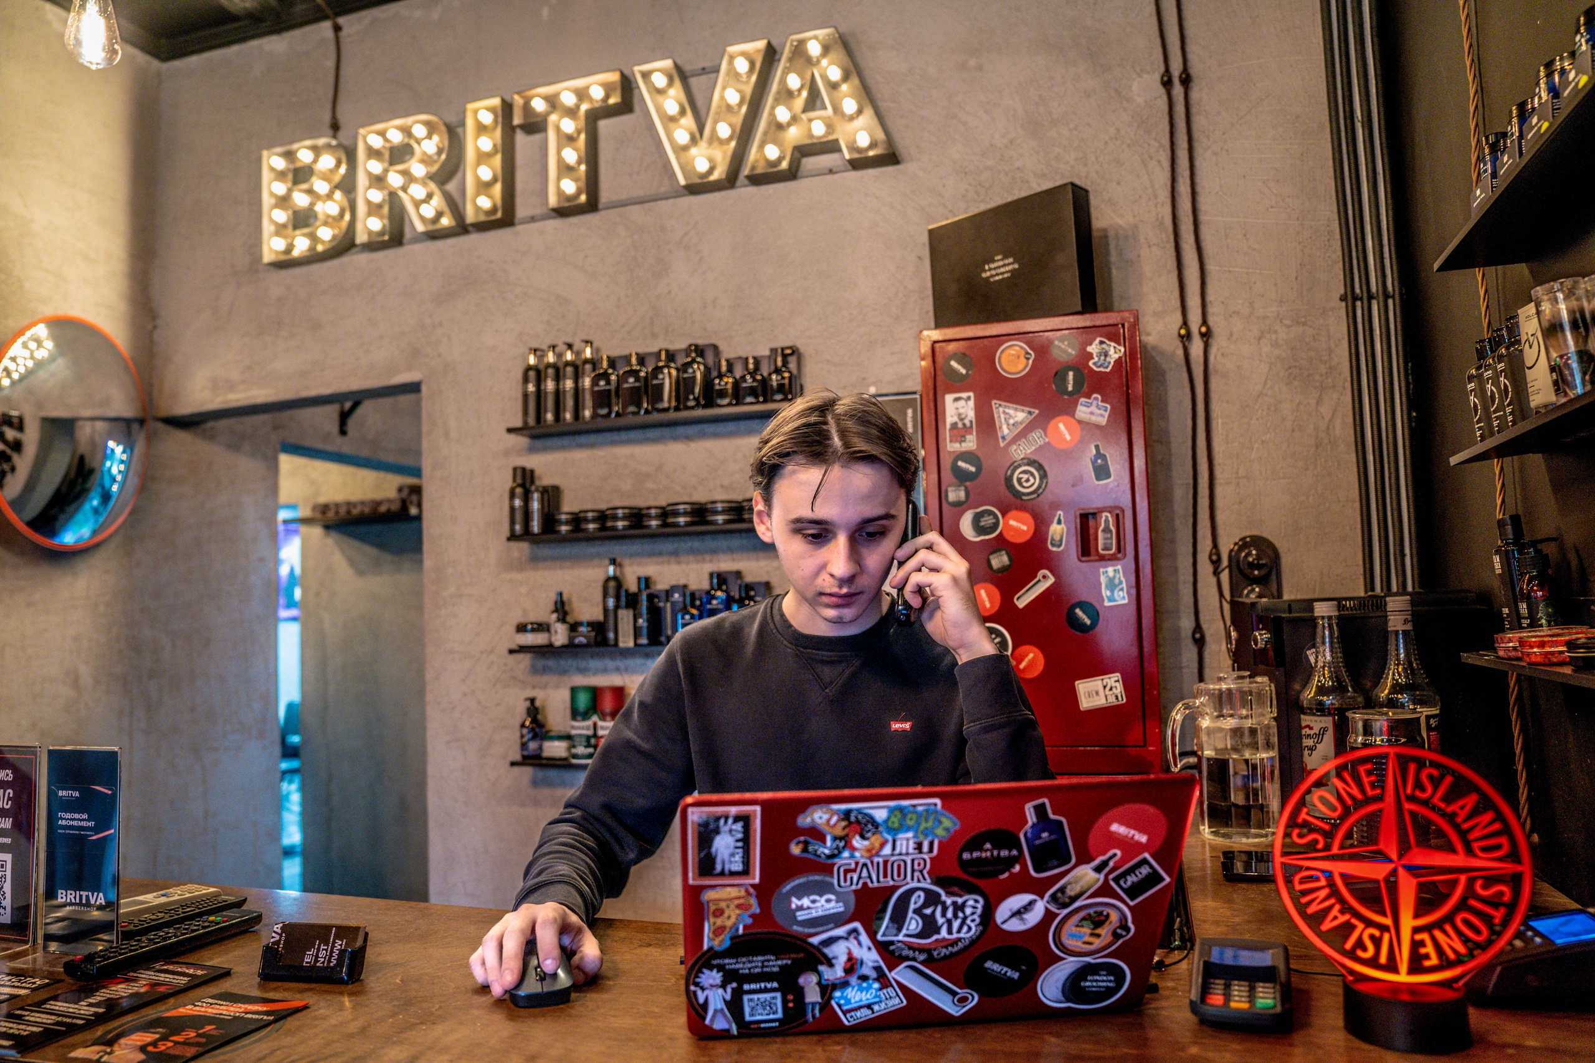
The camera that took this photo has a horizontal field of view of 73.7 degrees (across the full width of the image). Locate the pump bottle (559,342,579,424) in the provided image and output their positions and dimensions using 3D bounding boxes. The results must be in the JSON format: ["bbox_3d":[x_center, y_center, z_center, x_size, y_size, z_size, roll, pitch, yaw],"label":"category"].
[{"bbox_3d":[-0.537,-0.346,2.503,0.043,0.191,0.047,-3,-4,12],"label":"pump bottle"}]

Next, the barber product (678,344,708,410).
[{"bbox_3d":[-0.232,-0.345,2.384,0.060,0.148,0.034,-3,-4,19],"label":"barber product"}]

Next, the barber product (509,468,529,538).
[{"bbox_3d":[-0.662,-0.068,2.531,0.041,0.166,0.041,-2,-4,6],"label":"barber product"}]

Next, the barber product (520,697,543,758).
[{"bbox_3d":[-0.619,0.462,2.485,0.052,0.144,0.056,-3,-4,18],"label":"barber product"}]

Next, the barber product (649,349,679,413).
[{"bbox_3d":[-0.303,-0.339,2.409,0.060,0.145,0.034,-3,-4,18],"label":"barber product"}]

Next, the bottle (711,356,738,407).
[{"bbox_3d":[-0.159,-0.330,2.358,0.047,0.108,0.030,-3,-4,16],"label":"bottle"}]

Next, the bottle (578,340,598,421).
[{"bbox_3d":[-0.489,-0.349,2.486,0.043,0.192,0.047,-3,-4,12],"label":"bottle"}]

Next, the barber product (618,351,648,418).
[{"bbox_3d":[-0.377,-0.335,2.435,0.060,0.148,0.034,-3,-4,16],"label":"barber product"}]

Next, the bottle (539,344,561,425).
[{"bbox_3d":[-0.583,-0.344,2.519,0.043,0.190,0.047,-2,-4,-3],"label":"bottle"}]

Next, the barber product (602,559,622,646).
[{"bbox_3d":[-0.423,0.162,2.434,0.043,0.201,0.046,-2,-4,6],"label":"barber product"}]

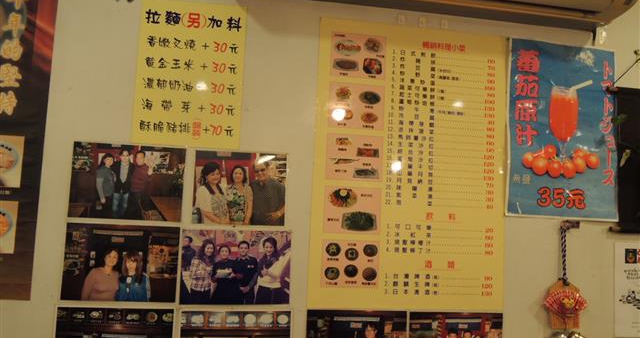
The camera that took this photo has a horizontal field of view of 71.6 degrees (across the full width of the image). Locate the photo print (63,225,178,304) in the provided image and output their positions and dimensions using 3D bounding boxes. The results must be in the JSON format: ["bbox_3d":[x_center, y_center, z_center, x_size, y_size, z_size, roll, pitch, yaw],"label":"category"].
[{"bbox_3d":[-0.371,0.177,0.832,0.204,0.141,0.004,3,-4,-8],"label":"photo print"}]

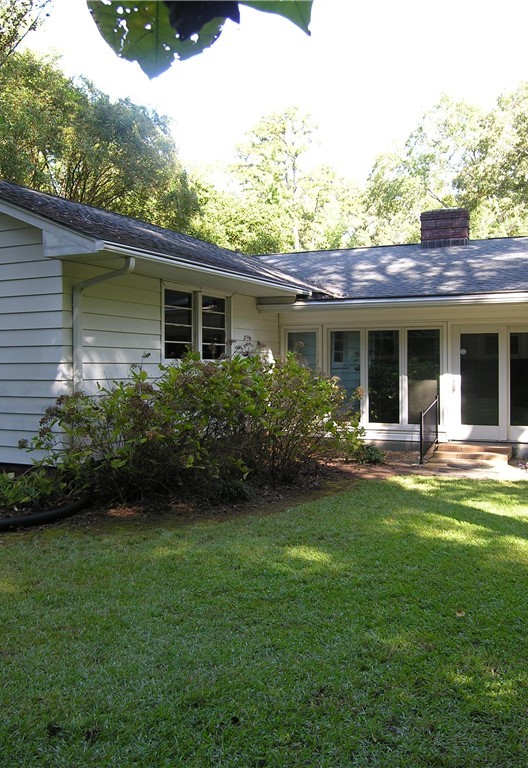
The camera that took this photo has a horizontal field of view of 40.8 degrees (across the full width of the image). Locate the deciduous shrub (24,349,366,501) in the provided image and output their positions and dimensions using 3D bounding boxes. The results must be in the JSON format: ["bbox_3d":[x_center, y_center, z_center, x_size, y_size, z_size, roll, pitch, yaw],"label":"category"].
[{"bbox_3d":[-0.750,0.500,9.350,4.400,1.750,2.100,-1,1,-27],"label":"deciduous shrub"}]

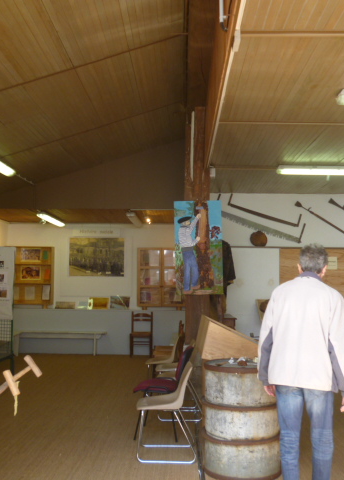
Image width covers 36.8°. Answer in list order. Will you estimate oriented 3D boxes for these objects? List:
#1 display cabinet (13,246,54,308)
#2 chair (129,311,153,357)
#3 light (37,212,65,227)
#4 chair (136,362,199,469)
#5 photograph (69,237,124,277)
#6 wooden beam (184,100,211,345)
[{"bbox_3d":[-2.793,0.740,10.143,0.930,1.200,0.260,0,-4,2],"label":"display cabinet"},{"bbox_3d":[-0.574,1.793,9.828,0.440,0.880,0.430,0,-4,2],"label":"chair"},{"bbox_3d":[-2.082,-0.351,8.958,0.150,0.100,1.500,0,-4,2],"label":"light"},{"bbox_3d":[-0.035,1.502,4.557,0.500,0.800,0.470,0,-4,2],"label":"chair"},{"bbox_3d":[-1.497,0.317,10.231,1.100,0.770,0.040,0,-4,2],"label":"photograph"},{"bbox_3d":[0.316,0.202,6.444,0.310,3.640,0.300,0,-4,2],"label":"wooden beam"}]

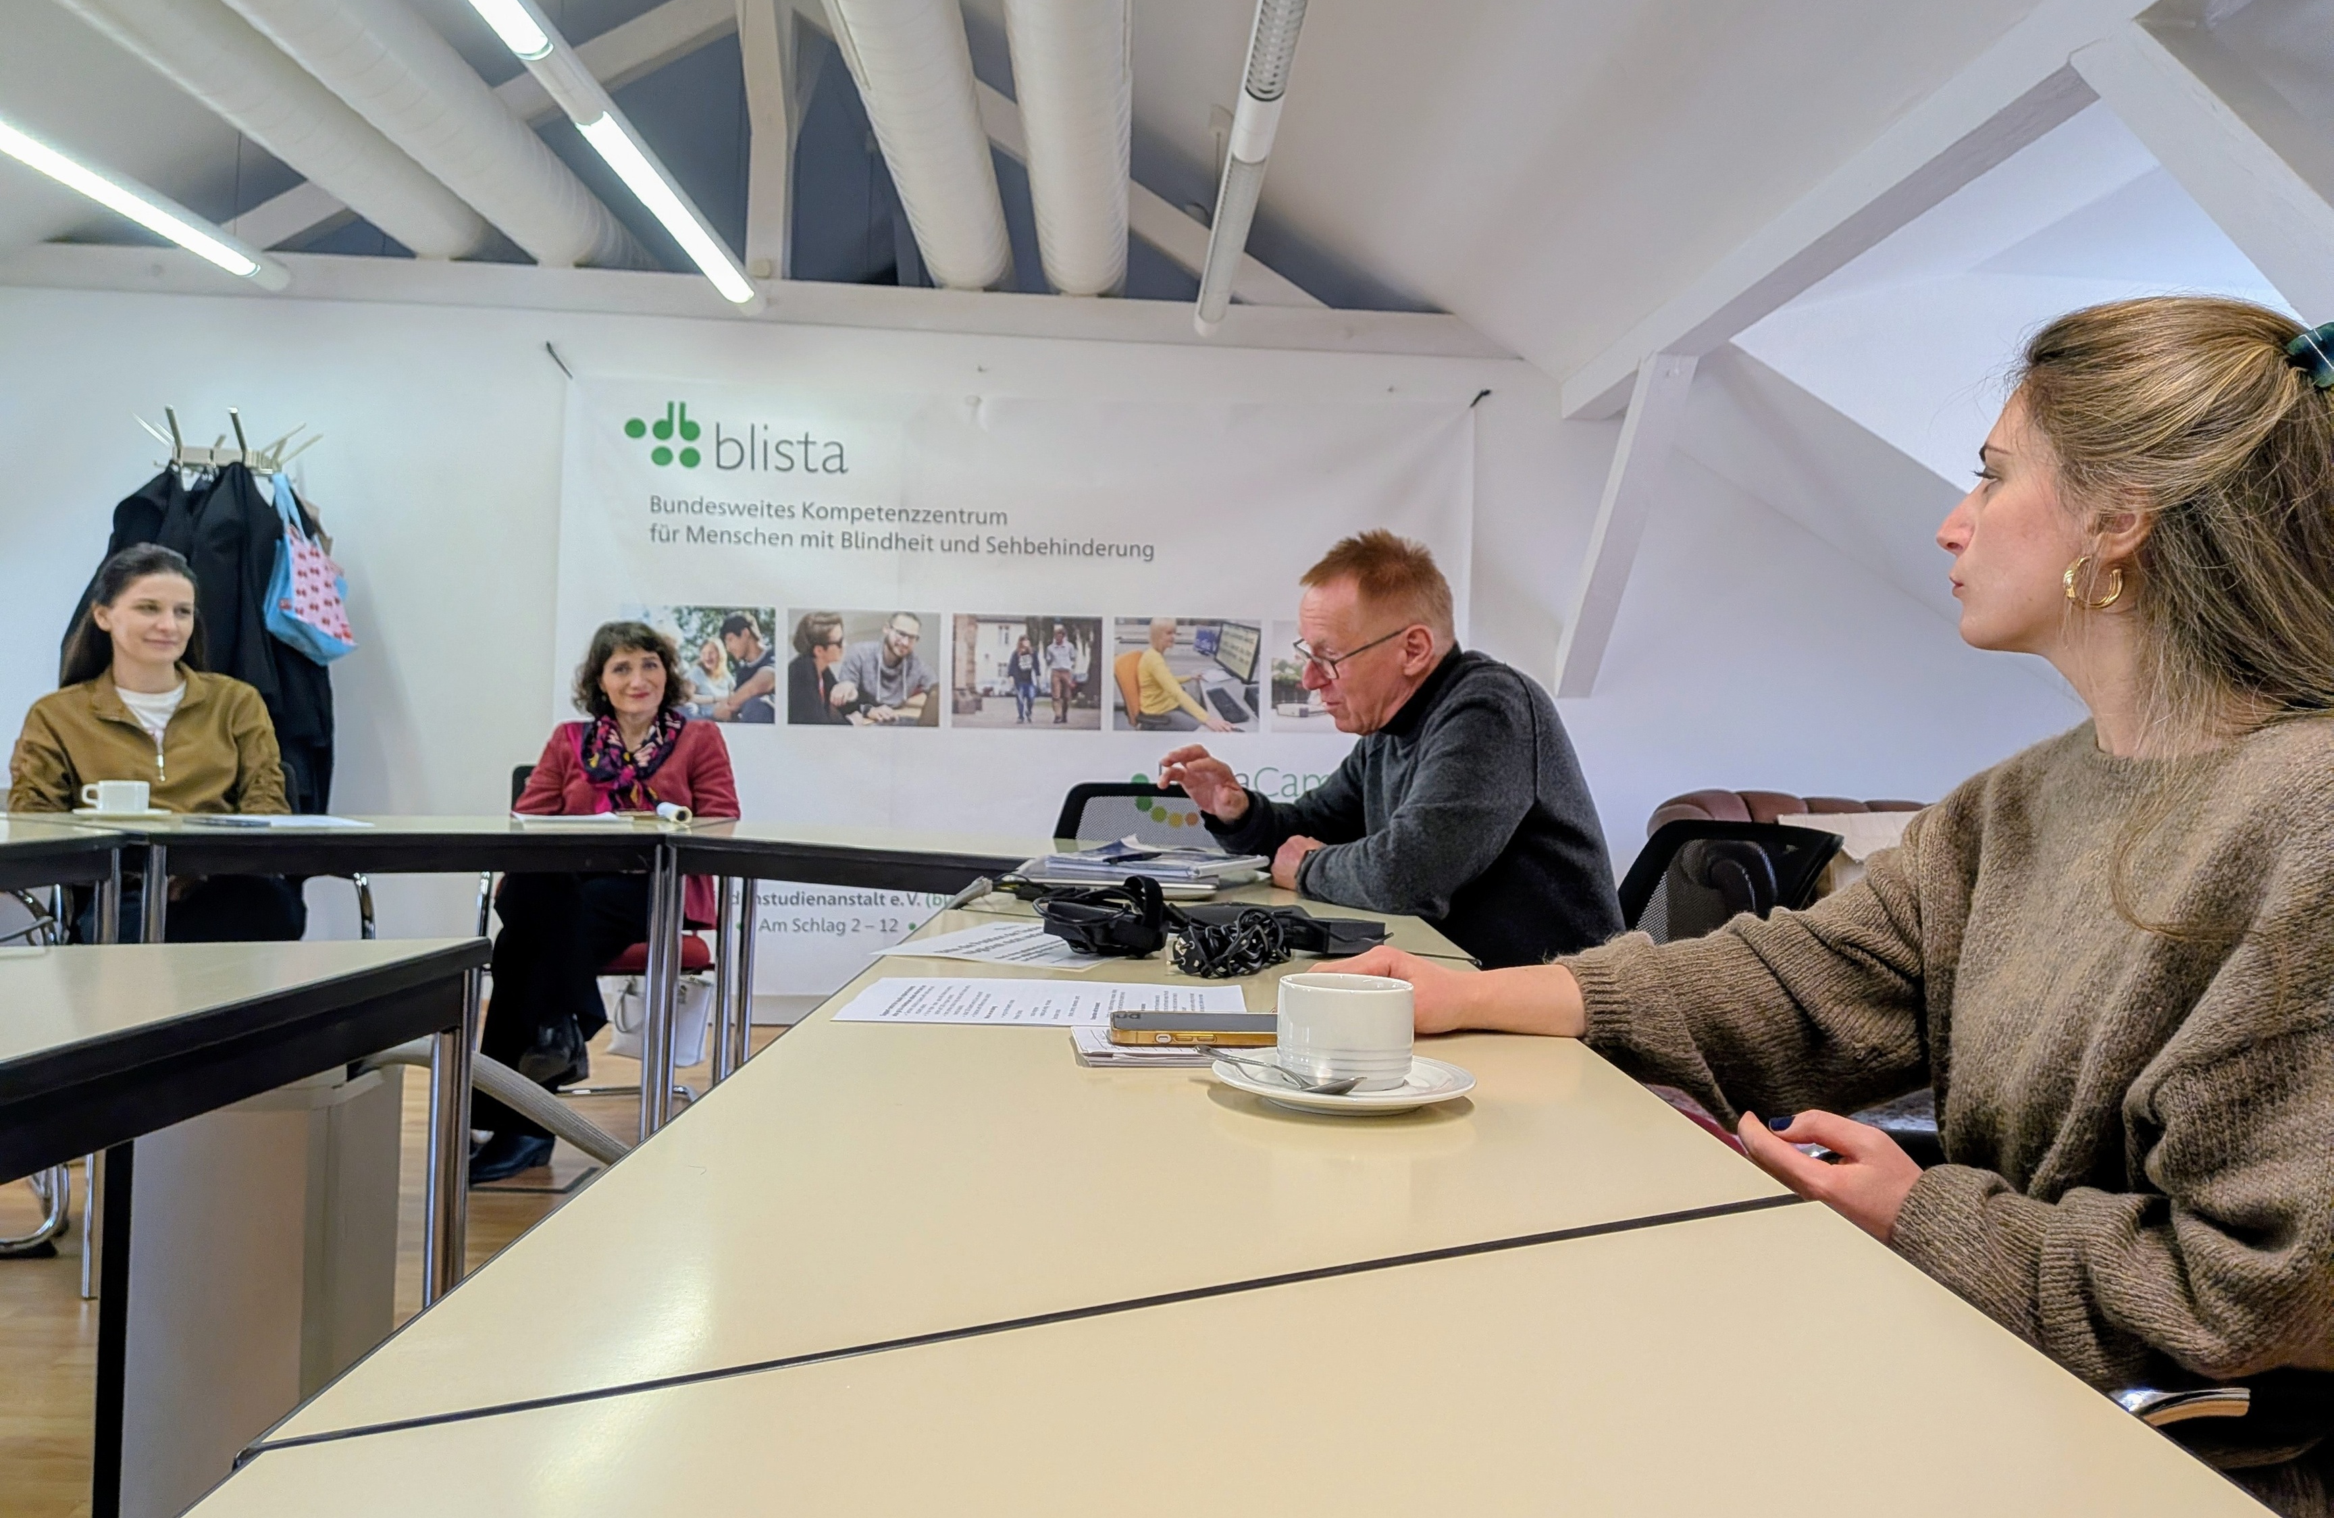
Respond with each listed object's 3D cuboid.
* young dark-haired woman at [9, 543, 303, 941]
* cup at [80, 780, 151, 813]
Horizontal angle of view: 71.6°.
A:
[{"bbox_3d":[-1.870,0.215,3.020,0.520,1.255,0.760,2,1,-37],"label":"young dark-haired woman"},{"bbox_3d":[-1.908,0.067,2.935,0.103,0.056,0.078,2,1,-26],"label":"cup"}]

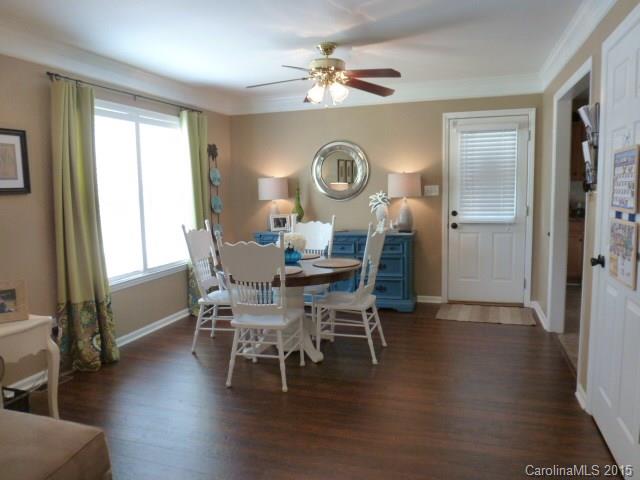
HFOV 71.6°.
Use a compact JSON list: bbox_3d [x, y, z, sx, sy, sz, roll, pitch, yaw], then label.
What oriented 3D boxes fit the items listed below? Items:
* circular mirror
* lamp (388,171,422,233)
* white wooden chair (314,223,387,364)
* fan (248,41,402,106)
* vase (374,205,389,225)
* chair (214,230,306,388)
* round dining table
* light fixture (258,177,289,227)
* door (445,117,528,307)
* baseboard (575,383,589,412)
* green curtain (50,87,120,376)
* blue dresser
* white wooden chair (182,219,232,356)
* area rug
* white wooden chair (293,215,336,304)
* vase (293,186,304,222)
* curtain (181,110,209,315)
[{"bbox_3d":[0.249,-0.827,5.293,0.710,0.710,0.050,1,7,19],"label":"circular mirror"},{"bbox_3d":[0.939,-0.415,4.875,0.365,0.650,0.365,1,7,19],"label":"lamp"},{"bbox_3d":[0.253,0.397,3.650,0.540,1.080,0.460,1,7,19],"label":"white wooden chair"},{"bbox_3d":[0.056,-1.269,3.404,1.250,0.450,1.250,1,7,19],"label":"fan"},{"bbox_3d":[0.688,-0.235,4.963,0.160,0.290,0.160,1,7,19],"label":"vase"},{"bbox_3d":[-0.378,0.461,3.192,0.470,1.070,0.500,0,7,14],"label":"chair"},{"bbox_3d":[-0.233,0.557,3.784,1.200,0.750,1.200,-1,7,0],"label":"round dining table"},{"bbox_3d":[-0.559,-0.432,5.374,0.360,0.650,0.360,-2,7,0],"label":"light fixture"},{"bbox_3d":[1.812,-0.292,4.826,0.800,2.030,0.050,1,7,19],"label":"door"},{"bbox_3d":[1.605,0.960,2.723,0.020,0.085,0.230,1,7,19],"label":"baseboard"},{"bbox_3d":[-1.837,-0.098,3.504,0.230,2.190,0.470,1,7,19],"label":"green curtain"},{"bbox_3d":[0.178,0.314,5.257,1.870,0.860,0.440,1,7,19],"label":"blue dresser"},{"bbox_3d":[-0.822,0.390,3.841,0.510,1.080,0.470,0,7,9],"label":"white wooden chair"},{"bbox_3d":[1.717,0.762,4.634,0.920,0.014,0.590,1,7,19],"label":"area rug"},{"bbox_3d":[-0.112,0.329,4.235,0.460,1.080,0.540,1,7,19],"label":"white wooden chair"},{"bbox_3d":[-0.260,-0.379,5.312,0.145,0.520,0.145,-1,7,0],"label":"vase"},{"bbox_3d":[-1.369,-0.293,5.022,0.180,2.190,0.480,1,7,19],"label":"curtain"}]

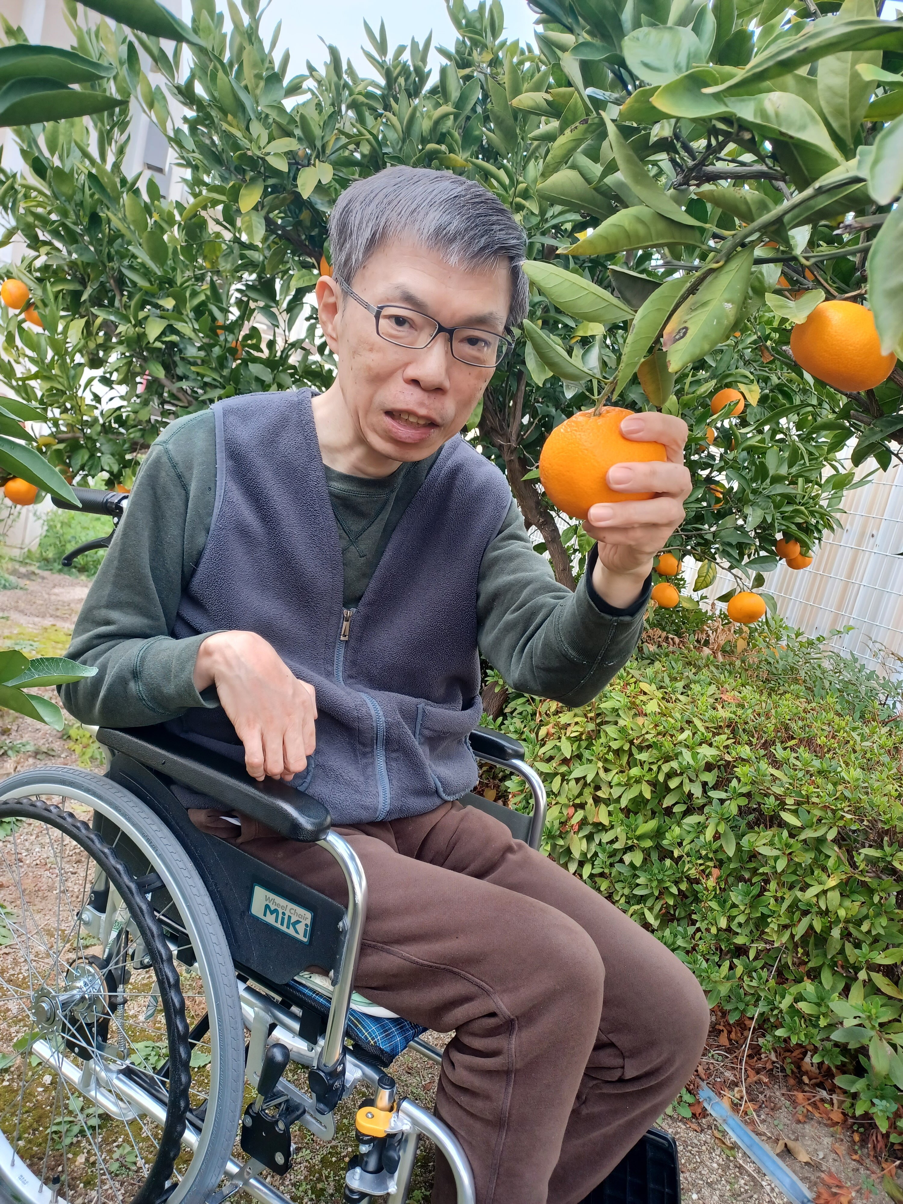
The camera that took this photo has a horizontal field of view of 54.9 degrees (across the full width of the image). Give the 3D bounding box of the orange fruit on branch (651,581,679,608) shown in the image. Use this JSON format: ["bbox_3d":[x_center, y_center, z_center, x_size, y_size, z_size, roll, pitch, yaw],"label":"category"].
[{"bbox_3d":[0.555,-0.018,2.250,0.070,0.064,0.070,13,11,0],"label":"orange fruit on branch"}]

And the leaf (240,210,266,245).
[{"bbox_3d":[-0.389,-0.731,1.700,0.046,0.066,0.026,13,11,0],"label":"leaf"}]

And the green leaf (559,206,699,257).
[{"bbox_3d":[0.110,-0.226,0.530,0.084,0.034,0.038,13,11,0],"label":"green leaf"}]

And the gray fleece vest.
[{"bbox_3d":[-0.126,0.001,0.960,0.375,0.490,0.260,-4,18,-21],"label":"gray fleece vest"}]

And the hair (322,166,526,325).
[{"bbox_3d":[-0.028,-0.312,0.790,0.180,0.165,0.195,7,23,-26],"label":"hair"}]

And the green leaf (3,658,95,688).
[{"bbox_3d":[-0.277,0.049,0.600,0.064,0.021,0.030,8,12,-4],"label":"green leaf"}]

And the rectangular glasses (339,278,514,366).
[{"bbox_3d":[-0.030,-0.262,0.810,0.142,0.047,0.135,7,27,-26],"label":"rectangular glasses"}]

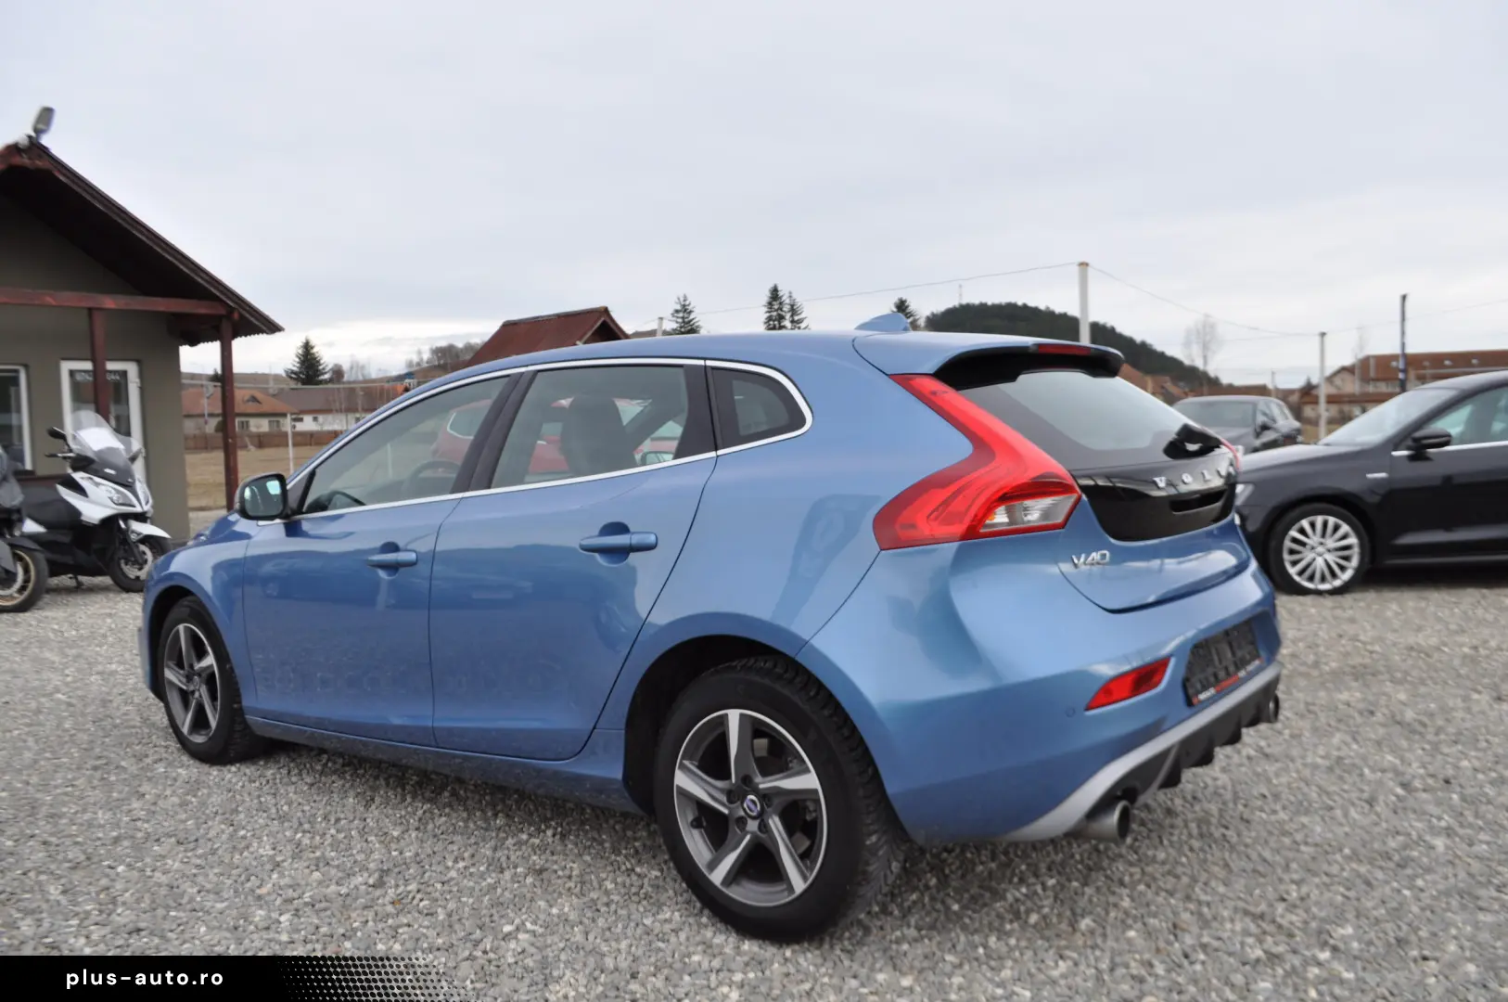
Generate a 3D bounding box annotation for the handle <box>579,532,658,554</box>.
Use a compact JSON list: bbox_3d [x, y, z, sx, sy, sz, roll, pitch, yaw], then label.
[{"bbox_3d":[-0.336,0.101,2.750,0.253,0.046,0.050,0,3,39],"label":"handle"}]

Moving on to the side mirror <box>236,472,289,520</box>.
[{"bbox_3d":[-1.628,-0.012,3.692,0.130,0.152,0.200,0,3,39],"label":"side mirror"}]

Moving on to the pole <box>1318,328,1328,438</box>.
[{"bbox_3d":[28.047,-5.411,55.637,0.310,5.801,0.310,-2,3,0],"label":"pole"}]

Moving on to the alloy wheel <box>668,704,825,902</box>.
[{"bbox_3d":[0.041,0.673,2.559,0.436,0.436,0.190,0,3,39],"label":"alloy wheel"}]

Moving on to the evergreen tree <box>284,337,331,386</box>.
[{"bbox_3d":[-45.398,-10.855,115.000,5.400,11.300,5.400,-2,3,0],"label":"evergreen tree"}]

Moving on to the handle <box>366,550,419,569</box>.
[{"bbox_3d":[-1.052,0.170,3.291,0.245,0.048,0.050,0,3,39],"label":"handle"}]

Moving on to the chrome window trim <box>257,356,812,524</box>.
[{"bbox_3d":[-0.751,-0.154,3.249,2.300,0.465,0.260,0,3,39],"label":"chrome window trim"}]

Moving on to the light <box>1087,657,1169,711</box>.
[{"bbox_3d":[0.783,0.380,2.370,0.250,0.073,0.035,-4,3,-31],"label":"light"}]

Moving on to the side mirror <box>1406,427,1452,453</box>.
[{"bbox_3d":[4.365,-0.393,7.310,0.155,0.150,0.240,-2,3,2],"label":"side mirror"}]

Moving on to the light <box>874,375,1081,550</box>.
[{"bbox_3d":[0.405,-0.090,2.325,0.460,0.375,0.300,0,3,39],"label":"light"}]

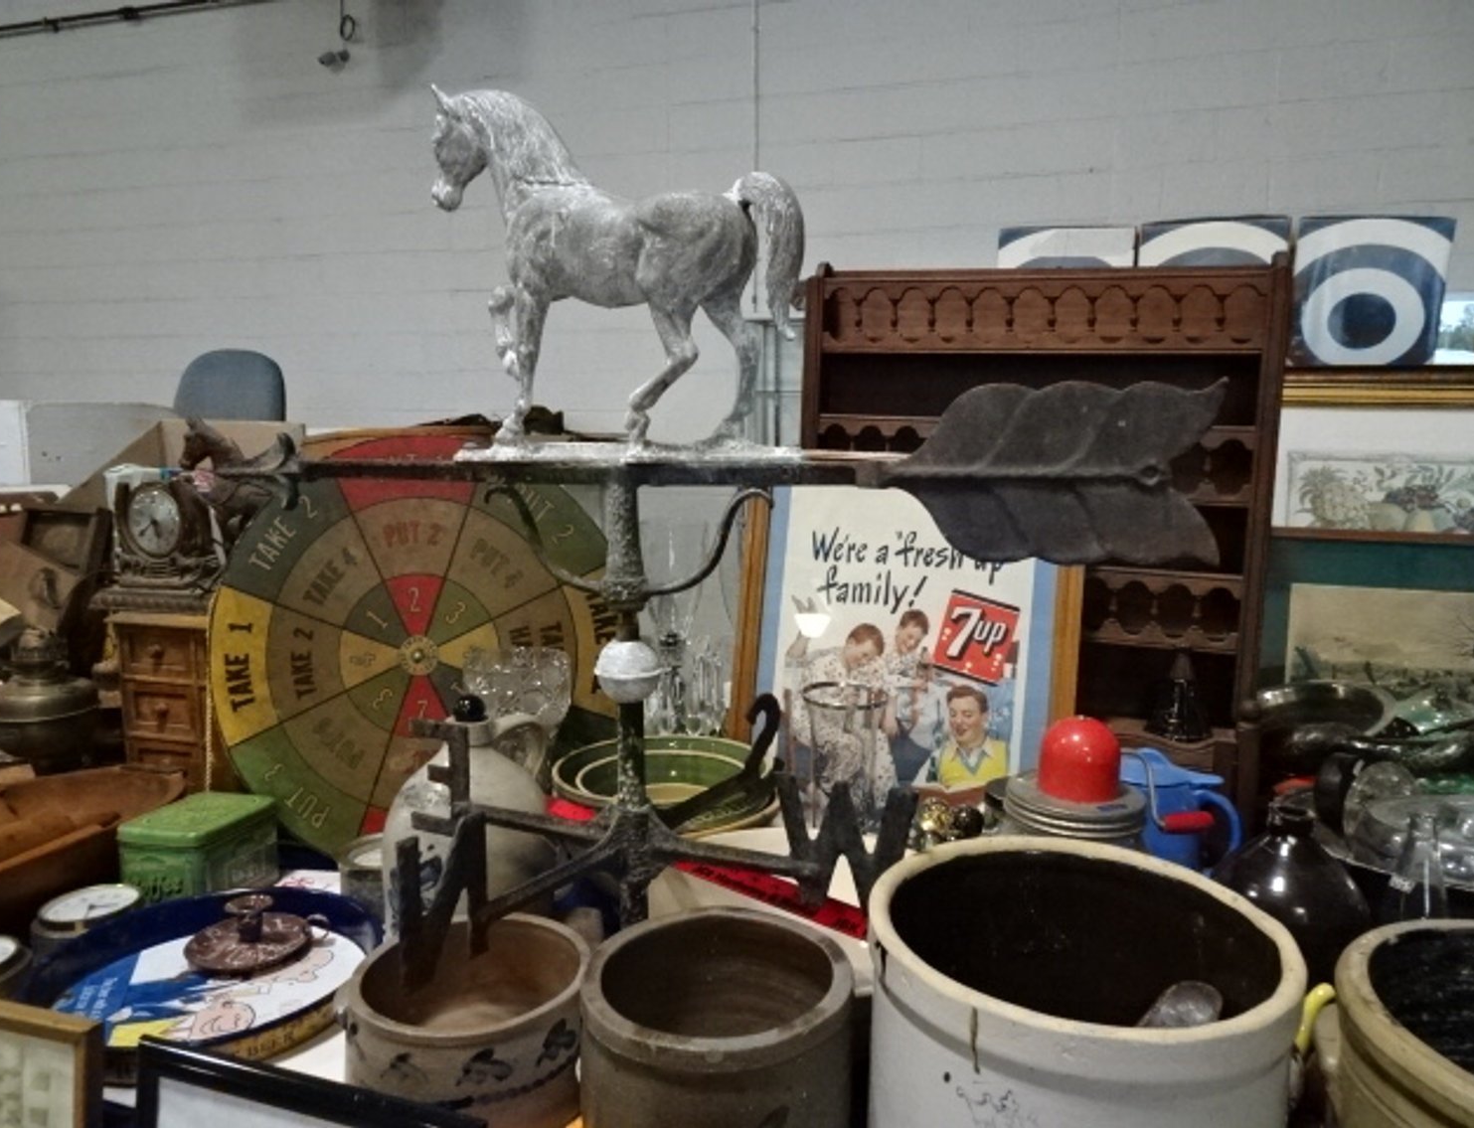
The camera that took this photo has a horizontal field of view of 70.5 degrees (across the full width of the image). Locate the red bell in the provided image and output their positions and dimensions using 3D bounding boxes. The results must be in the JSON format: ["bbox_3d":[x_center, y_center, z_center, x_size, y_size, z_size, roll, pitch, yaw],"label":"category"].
[{"bbox_3d":[0.340,0.187,1.029,0.076,0.072,0.076,1,10,0],"label":"red bell"}]

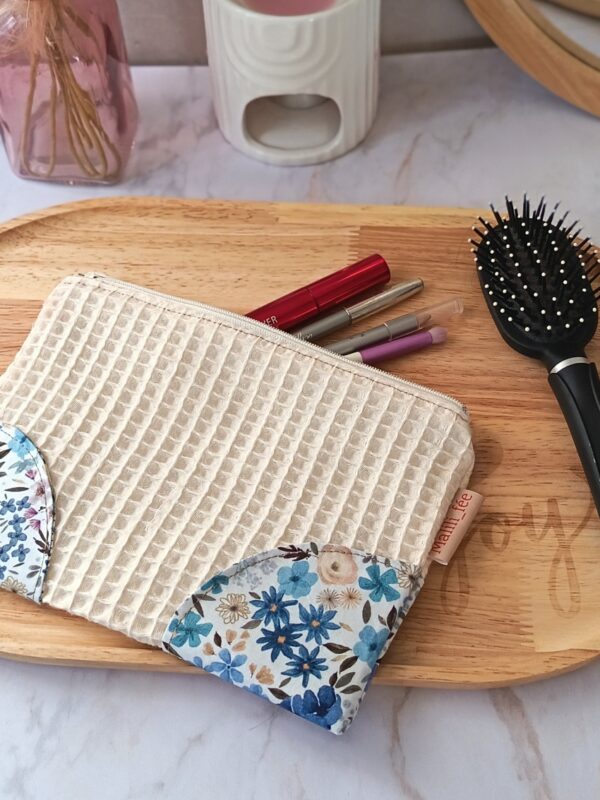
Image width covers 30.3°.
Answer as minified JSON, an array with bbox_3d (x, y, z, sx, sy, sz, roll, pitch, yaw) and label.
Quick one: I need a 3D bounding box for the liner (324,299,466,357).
[{"bbox_3d":[0.032,-0.031,0.593,0.128,0.009,0.009,-20,52,-17],"label":"liner"}]

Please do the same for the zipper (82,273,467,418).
[{"bbox_3d":[-0.019,-0.034,0.592,0.231,0.018,0.018,20,53,18],"label":"zipper"}]

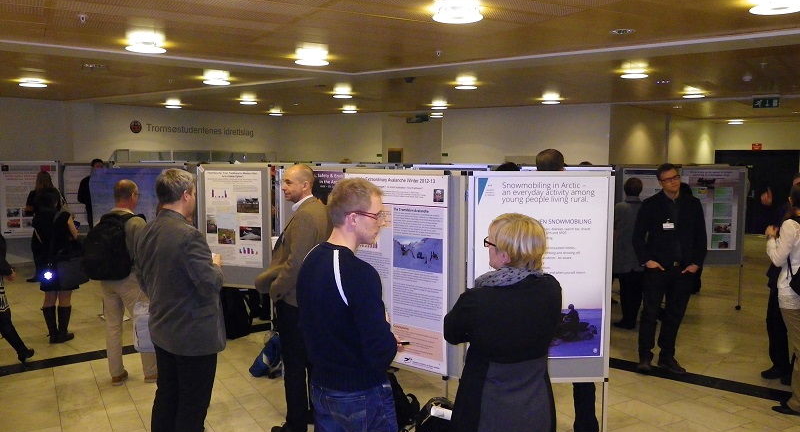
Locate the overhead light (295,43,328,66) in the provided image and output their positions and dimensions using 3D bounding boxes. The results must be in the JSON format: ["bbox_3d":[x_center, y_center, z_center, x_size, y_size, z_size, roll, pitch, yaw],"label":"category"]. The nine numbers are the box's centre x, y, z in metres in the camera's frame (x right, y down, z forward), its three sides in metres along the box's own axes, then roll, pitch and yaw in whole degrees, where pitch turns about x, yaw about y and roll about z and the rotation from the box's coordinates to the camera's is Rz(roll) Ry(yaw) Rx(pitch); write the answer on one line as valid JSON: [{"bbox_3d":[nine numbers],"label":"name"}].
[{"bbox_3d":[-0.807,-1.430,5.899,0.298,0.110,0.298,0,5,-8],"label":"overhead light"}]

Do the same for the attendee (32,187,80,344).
[{"bbox_3d":[-3.530,0.481,6.651,0.500,1.580,0.420,4,6,37],"label":"attendee"}]

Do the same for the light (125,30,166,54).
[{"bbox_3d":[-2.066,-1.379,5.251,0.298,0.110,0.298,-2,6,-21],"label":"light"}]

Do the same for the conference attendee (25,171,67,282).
[{"bbox_3d":[-5.223,0.125,9.550,0.480,1.630,0.360,-2,6,-22],"label":"conference attendee"}]

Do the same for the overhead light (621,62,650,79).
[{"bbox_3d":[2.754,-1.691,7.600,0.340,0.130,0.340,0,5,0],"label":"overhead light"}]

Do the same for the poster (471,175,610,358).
[{"bbox_3d":[0.824,0.310,3.785,0.790,1.080,0.030,0,5,-3],"label":"poster"}]

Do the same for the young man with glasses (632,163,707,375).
[{"bbox_3d":[2.408,0.447,5.783,0.650,1.830,0.380,1,5,7],"label":"young man with glasses"}]

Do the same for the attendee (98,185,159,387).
[{"bbox_3d":[-2.263,0.543,5.442,0.500,1.700,0.380,3,6,25],"label":"attendee"}]

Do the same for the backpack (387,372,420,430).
[{"bbox_3d":[-0.025,1.274,4.637,0.330,0.410,0.260,0,5,0],"label":"backpack"}]

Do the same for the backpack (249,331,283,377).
[{"bbox_3d":[-1.144,1.171,5.628,0.330,0.400,0.280,2,6,24],"label":"backpack"}]

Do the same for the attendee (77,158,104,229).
[{"bbox_3d":[-4.230,0.134,9.049,0.520,1.830,0.360,-1,5,-17],"label":"attendee"}]

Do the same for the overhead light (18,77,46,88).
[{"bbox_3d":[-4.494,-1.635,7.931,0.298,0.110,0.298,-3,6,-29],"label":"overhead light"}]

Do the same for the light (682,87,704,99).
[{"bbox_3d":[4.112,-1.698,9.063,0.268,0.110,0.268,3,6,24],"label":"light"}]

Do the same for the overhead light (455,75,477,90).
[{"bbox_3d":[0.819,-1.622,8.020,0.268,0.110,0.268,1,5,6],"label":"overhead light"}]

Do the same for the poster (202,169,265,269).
[{"bbox_3d":[-1.714,0.030,6.675,0.695,0.990,0.020,2,6,22],"label":"poster"}]

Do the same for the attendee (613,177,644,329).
[{"bbox_3d":[2.563,0.408,7.165,0.500,1.660,0.380,-1,5,-17],"label":"attendee"}]

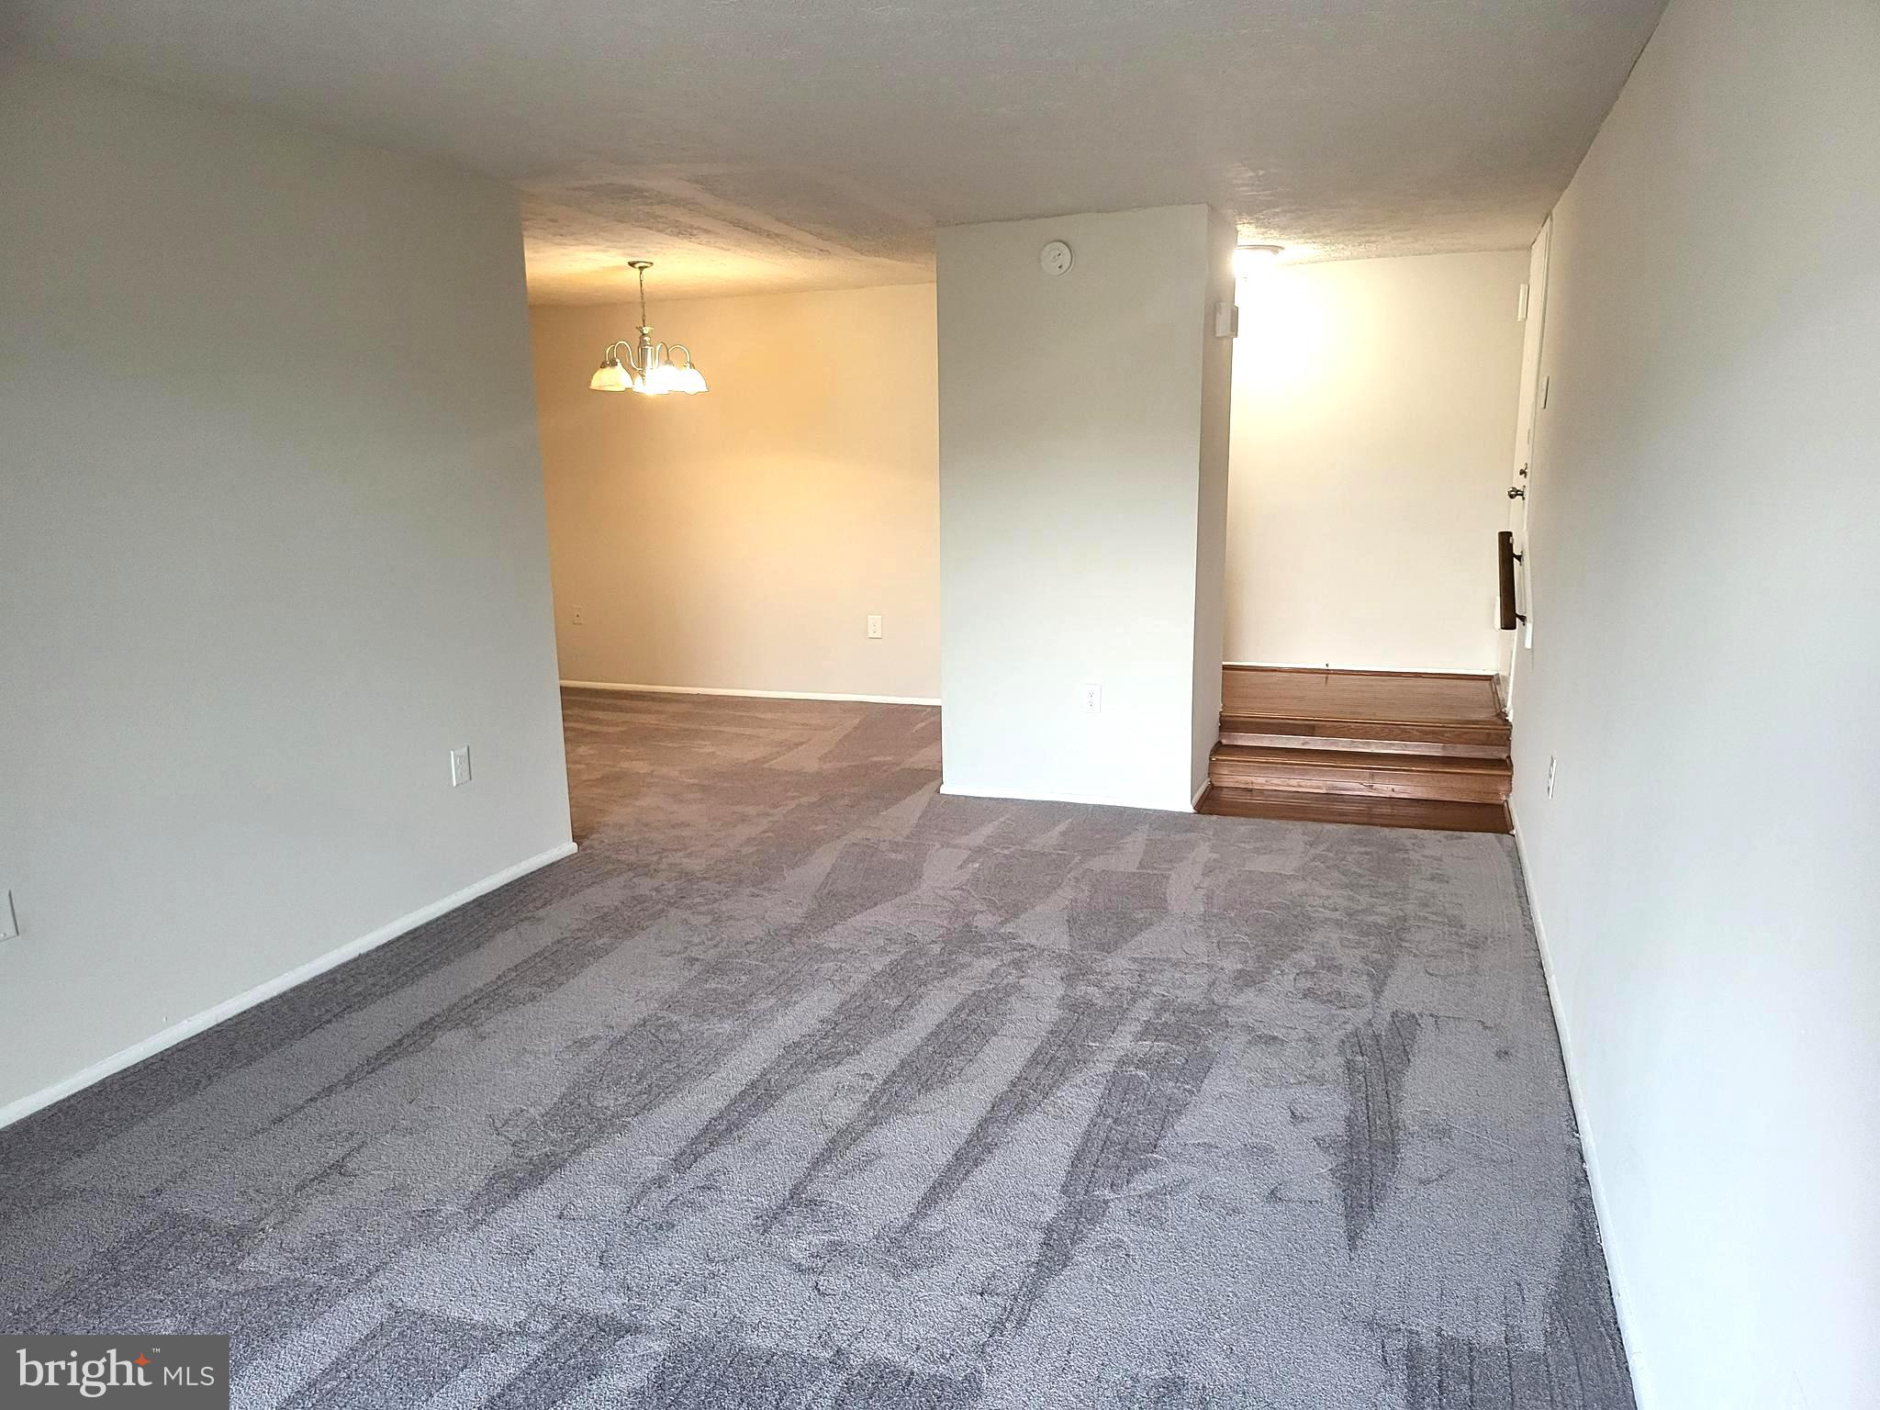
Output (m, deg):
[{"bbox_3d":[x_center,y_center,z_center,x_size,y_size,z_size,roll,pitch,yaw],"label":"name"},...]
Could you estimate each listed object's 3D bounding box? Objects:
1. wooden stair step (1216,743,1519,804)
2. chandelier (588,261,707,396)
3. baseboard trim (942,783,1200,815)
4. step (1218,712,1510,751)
[{"bbox_3d":[1.884,0.306,5.907,1.260,0.135,0.310,3,12,20],"label":"wooden stair step"},{"bbox_3d":[-1.462,-1.874,6.467,0.570,0.610,0.570,-1,11,0],"label":"chandelier"},{"bbox_3d":[0.539,0.410,5.700,1.125,0.055,0.018,3,12,20],"label":"baseboard trim"},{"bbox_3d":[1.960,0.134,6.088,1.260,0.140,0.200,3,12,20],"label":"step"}]

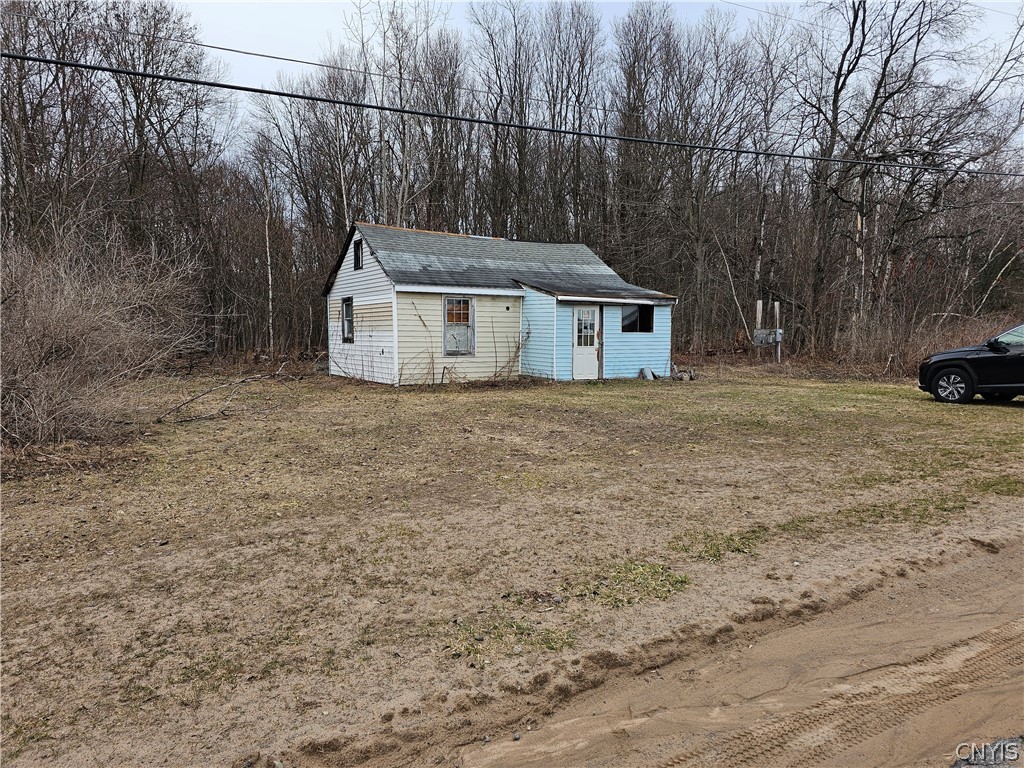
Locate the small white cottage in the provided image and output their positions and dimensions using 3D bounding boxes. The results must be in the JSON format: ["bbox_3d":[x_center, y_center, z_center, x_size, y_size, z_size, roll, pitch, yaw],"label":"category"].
[{"bbox_3d":[-0.545,-2.347,20.093,7.960,4.260,7.140,-3,5,-33],"label":"small white cottage"}]

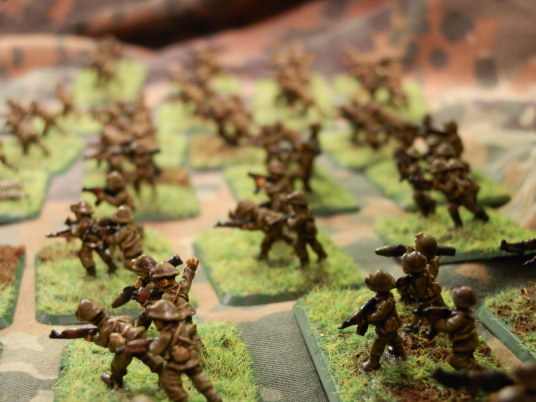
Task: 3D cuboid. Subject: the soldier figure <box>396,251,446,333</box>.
[{"bbox_3d":[0.027,0.016,0.166,0.009,0.015,0.008,11,20,40],"label":"soldier figure"}]

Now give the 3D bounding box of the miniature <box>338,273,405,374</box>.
[{"bbox_3d":[0.017,0.019,0.152,0.012,0.016,0.008,-5,15,-14],"label":"miniature"}]

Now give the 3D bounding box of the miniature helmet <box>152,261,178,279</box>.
[{"bbox_3d":[-0.017,0.011,0.156,0.004,0.002,0.005,3,16,17],"label":"miniature helmet"}]

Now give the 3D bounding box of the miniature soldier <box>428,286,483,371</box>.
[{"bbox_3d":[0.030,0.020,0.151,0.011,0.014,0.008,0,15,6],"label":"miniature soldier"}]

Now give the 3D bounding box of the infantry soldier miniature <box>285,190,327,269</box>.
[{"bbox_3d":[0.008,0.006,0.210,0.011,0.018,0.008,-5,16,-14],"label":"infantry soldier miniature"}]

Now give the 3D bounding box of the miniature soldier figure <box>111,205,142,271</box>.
[{"bbox_3d":[-0.031,0.009,0.205,0.010,0.017,0.008,1,15,7],"label":"miniature soldier figure"}]

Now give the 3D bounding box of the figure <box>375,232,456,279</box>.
[{"bbox_3d":[0.028,0.014,0.181,0.015,0.017,0.009,-1,15,0],"label":"figure"}]

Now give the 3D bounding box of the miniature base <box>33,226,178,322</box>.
[{"bbox_3d":[-0.036,0.016,0.213,0.032,0.004,0.050,-5,16,-13],"label":"miniature base"}]

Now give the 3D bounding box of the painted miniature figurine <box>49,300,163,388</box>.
[{"bbox_3d":[-0.025,0.023,0.149,0.019,0.014,0.008,-4,15,-9],"label":"painted miniature figurine"}]

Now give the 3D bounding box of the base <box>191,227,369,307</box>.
[{"bbox_3d":[0.001,0.013,0.220,0.032,0.004,0.050,-5,16,-12],"label":"base"}]

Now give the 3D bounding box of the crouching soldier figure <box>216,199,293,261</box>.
[{"bbox_3d":[-0.003,0.006,0.208,0.018,0.013,0.008,-3,15,-6],"label":"crouching soldier figure"}]

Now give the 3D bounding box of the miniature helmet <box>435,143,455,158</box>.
[{"bbox_3d":[0.045,-0.013,0.241,0.005,0.003,0.005,-1,15,0],"label":"miniature helmet"}]

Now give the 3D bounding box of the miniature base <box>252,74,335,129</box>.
[{"bbox_3d":[0.010,-0.042,0.389,0.032,0.004,0.050,-1,26,0],"label":"miniature base"}]

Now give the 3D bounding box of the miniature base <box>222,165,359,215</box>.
[{"bbox_3d":[0.005,-0.004,0.279,0.032,0.004,0.050,-4,15,-8],"label":"miniature base"}]

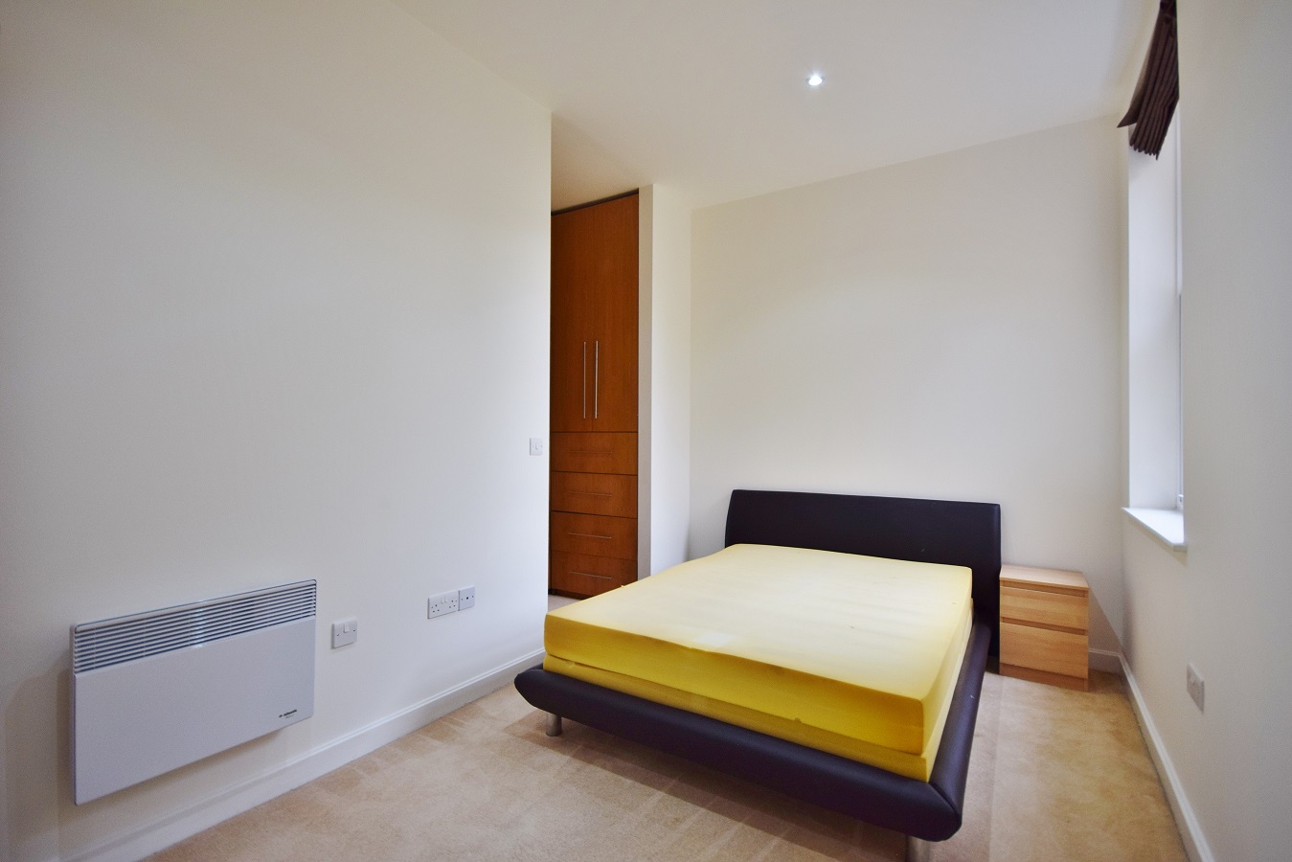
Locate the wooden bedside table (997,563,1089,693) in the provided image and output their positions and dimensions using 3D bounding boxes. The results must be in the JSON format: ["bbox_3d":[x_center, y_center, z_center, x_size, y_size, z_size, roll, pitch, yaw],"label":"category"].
[{"bbox_3d":[2.044,0.992,2.968,0.358,0.494,0.370,0,-1,34],"label":"wooden bedside table"}]

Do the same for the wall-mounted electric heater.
[{"bbox_3d":[-1.310,0.722,1.716,0.086,0.458,0.588,0,-1,34],"label":"wall-mounted electric heater"}]

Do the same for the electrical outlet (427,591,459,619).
[{"bbox_3d":[-0.866,0.742,2.454,0.010,0.085,0.146,0,-1,34],"label":"electrical outlet"}]

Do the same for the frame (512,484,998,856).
[{"bbox_3d":[0.706,0.807,2.765,1.638,0.840,2.106,0,-1,34],"label":"frame"}]

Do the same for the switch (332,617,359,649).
[{"bbox_3d":[-1.099,0.739,2.102,0.011,0.086,0.086,0,-1,34],"label":"switch"}]

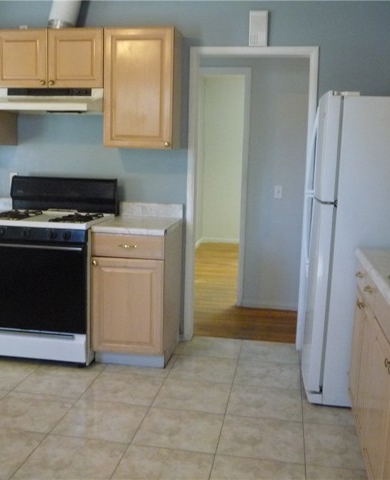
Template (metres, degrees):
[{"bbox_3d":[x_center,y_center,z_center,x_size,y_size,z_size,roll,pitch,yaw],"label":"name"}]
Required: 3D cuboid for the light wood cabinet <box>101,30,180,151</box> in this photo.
[{"bbox_3d":[-0.345,-1.003,3.755,0.462,0.756,0.308,3,9,9],"label":"light wood cabinet"}]

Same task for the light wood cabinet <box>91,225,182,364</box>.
[{"bbox_3d":[-0.386,0.349,3.811,0.482,0.875,0.620,3,9,9],"label":"light wood cabinet"}]

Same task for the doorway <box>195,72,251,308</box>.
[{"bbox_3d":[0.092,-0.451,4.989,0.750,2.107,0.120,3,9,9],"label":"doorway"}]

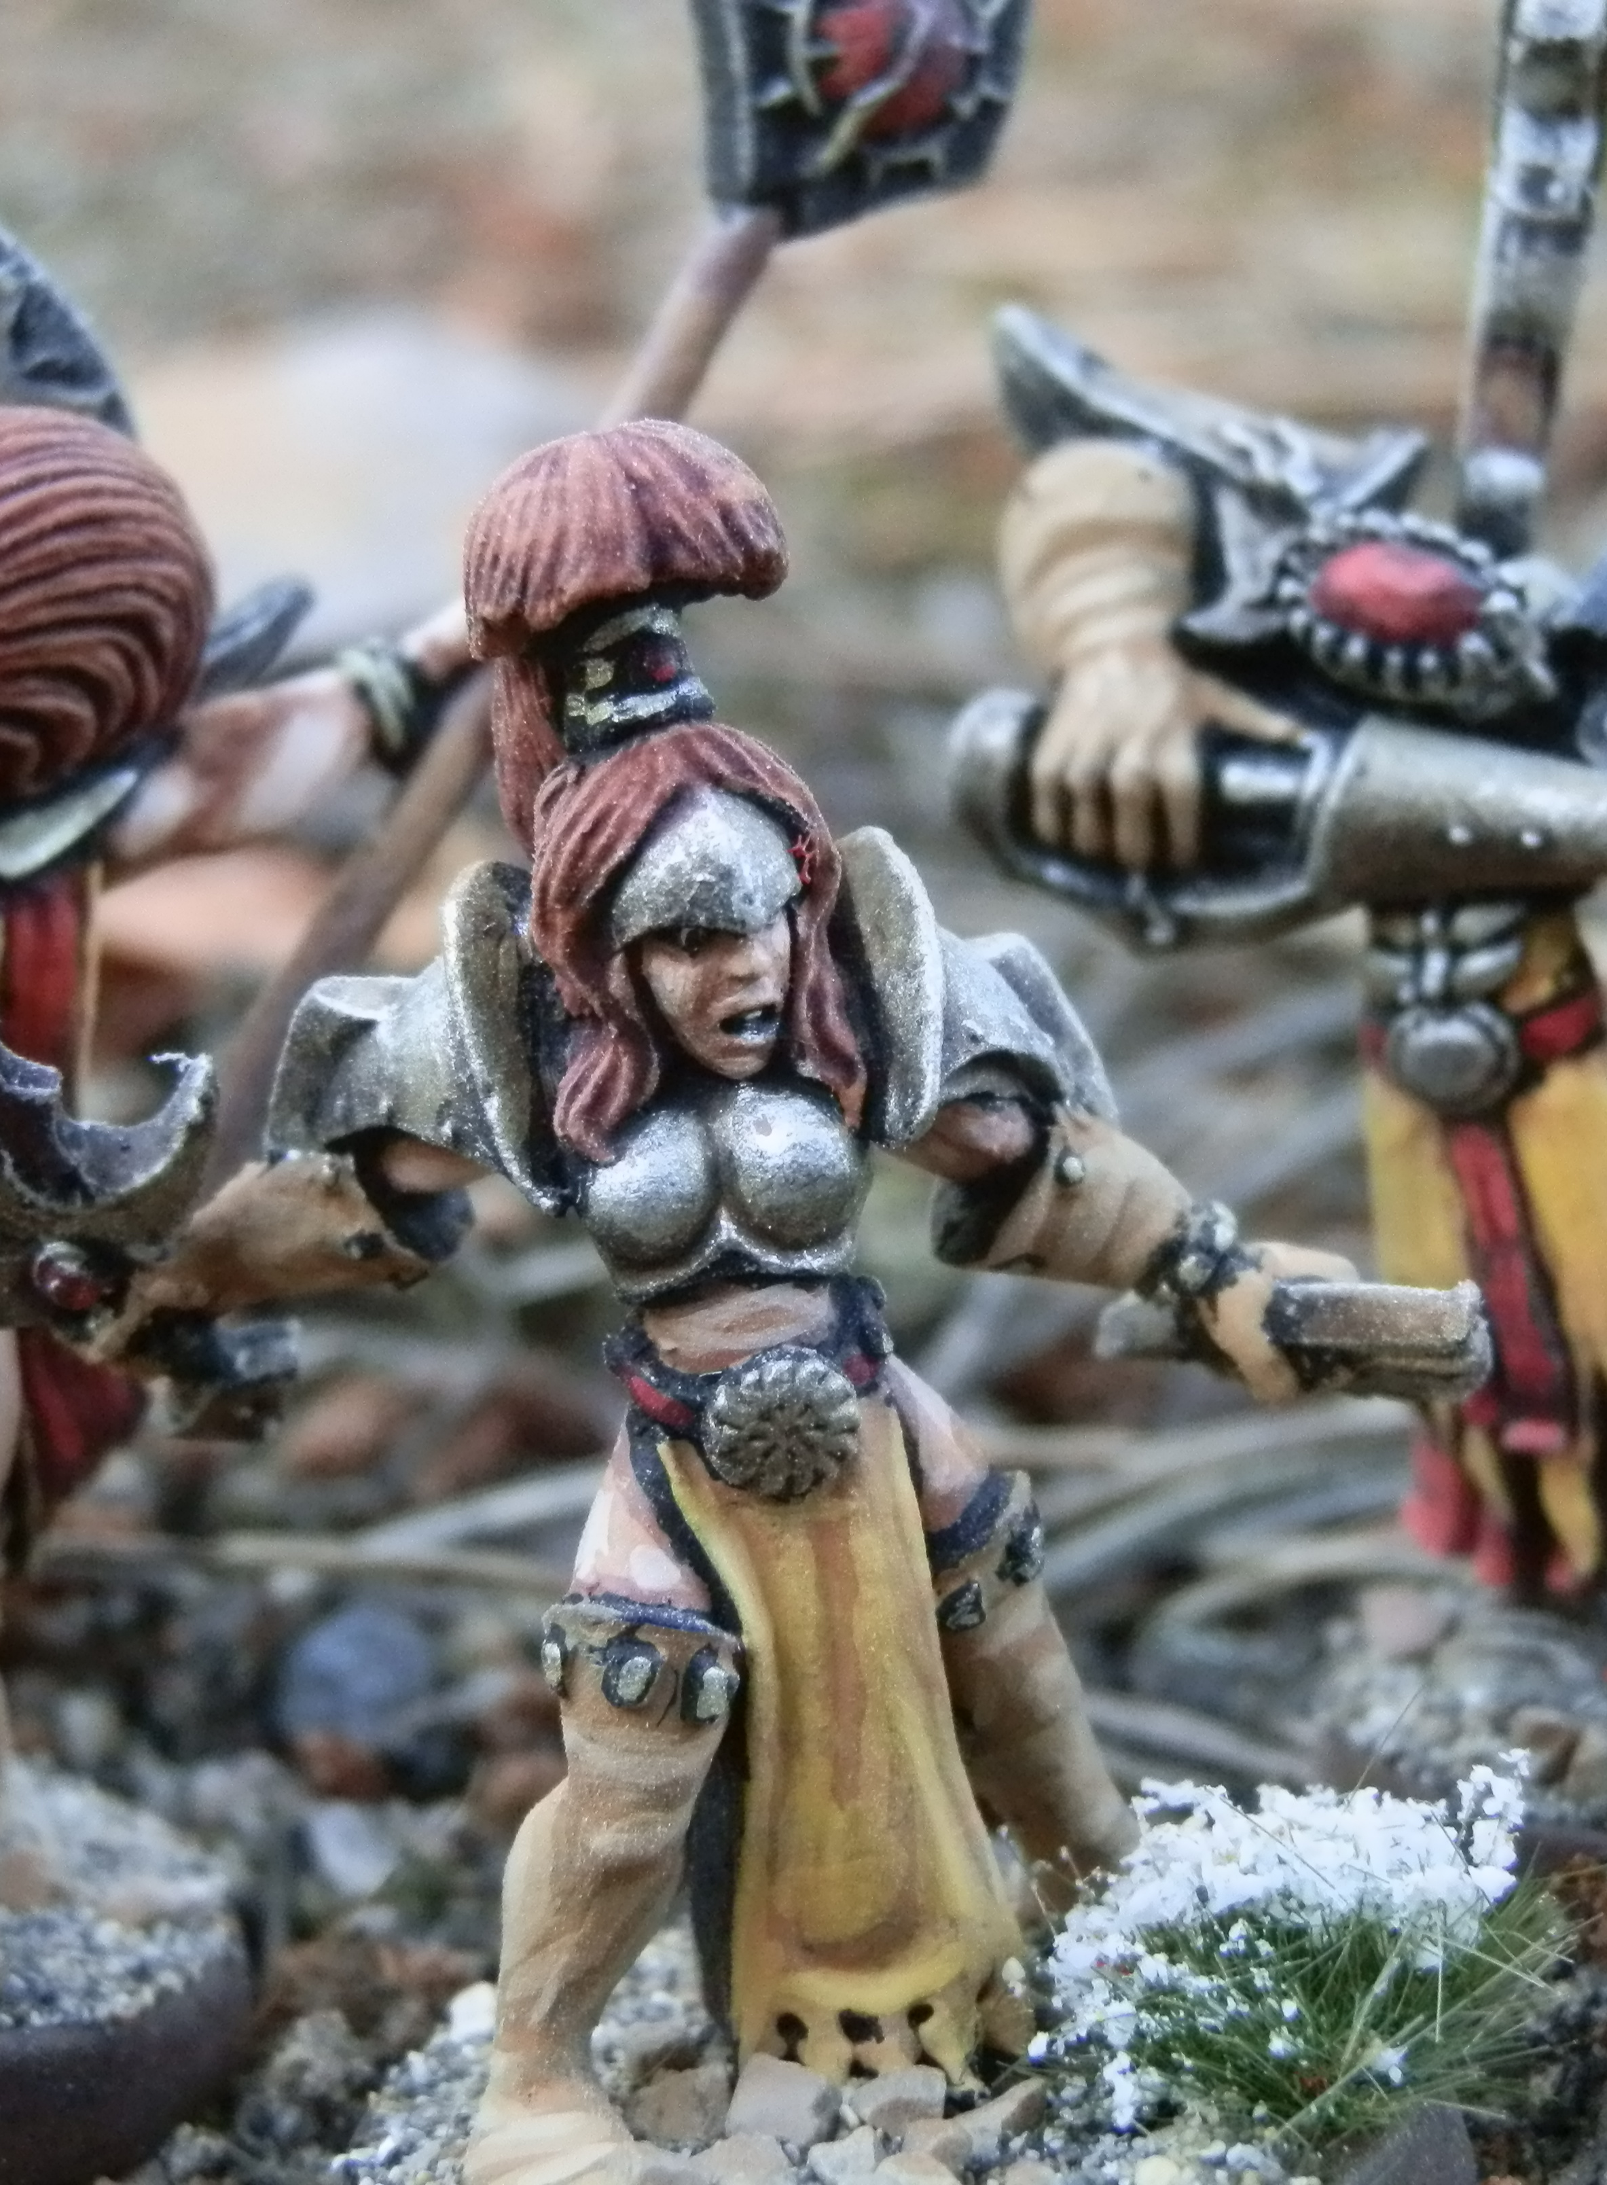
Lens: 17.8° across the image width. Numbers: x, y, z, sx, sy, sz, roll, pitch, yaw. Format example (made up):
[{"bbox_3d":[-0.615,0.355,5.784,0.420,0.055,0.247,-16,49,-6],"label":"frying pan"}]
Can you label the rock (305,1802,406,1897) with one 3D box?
[{"bbox_3d":[-0.012,0.020,0.138,0.003,0.002,0.002,0,13,0],"label":"rock"}]

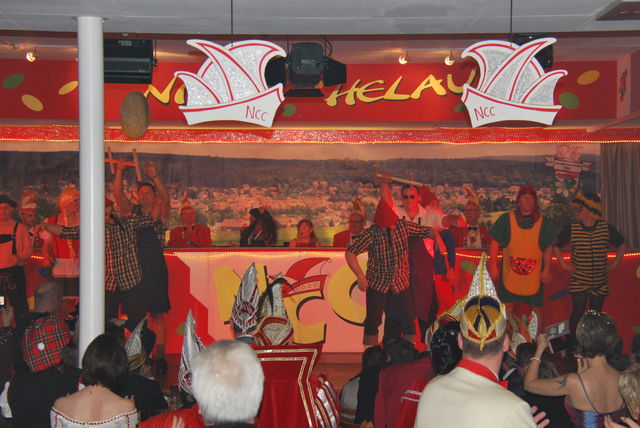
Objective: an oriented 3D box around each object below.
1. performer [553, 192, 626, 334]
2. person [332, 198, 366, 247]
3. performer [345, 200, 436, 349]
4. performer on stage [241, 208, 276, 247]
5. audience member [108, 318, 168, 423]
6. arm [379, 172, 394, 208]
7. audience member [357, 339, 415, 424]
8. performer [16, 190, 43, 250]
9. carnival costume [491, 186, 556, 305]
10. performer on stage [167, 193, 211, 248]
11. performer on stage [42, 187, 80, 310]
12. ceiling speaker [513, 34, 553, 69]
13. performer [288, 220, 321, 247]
[{"bbox_3d":[2.818,0.655,14.474,0.770,1.760,0.420,0,-2,5],"label":"performer"},{"bbox_3d":[0.399,0.486,15.600,0.520,1.320,0.600,0,-2,-3],"label":"person"},{"bbox_3d":[0.734,0.684,14.375,0.900,1.690,0.450,0,-2,0],"label":"performer"},{"bbox_3d":[-0.716,0.562,16.181,0.600,1.300,0.520,2,-2,-45],"label":"performer on stage"},{"bbox_3d":[-1.083,1.350,8.278,0.550,1.450,0.650,-1,-2,21],"label":"audience member"},{"bbox_3d":[0.705,-0.235,14.500,0.170,0.400,0.180,0,-2,-2],"label":"arm"},{"bbox_3d":[0.390,1.376,8.081,0.550,1.300,0.650,0,-2,6],"label":"audience member"},{"bbox_3d":[-3.233,0.480,15.500,0.520,1.485,0.500,0,-2,-12],"label":"performer"},{"bbox_3d":[2.108,0.627,14.473,0.700,1.830,0.420,0,-2,6],"label":"carnival costume"},{"bbox_3d":[-1.472,0.483,15.600,0.520,1.426,0.550,0,-2,-3],"label":"performer on stage"},{"bbox_3d":[-2.671,0.604,14.800,0.580,1.794,0.400,0,-2,-6],"label":"performer on stage"},{"bbox_3d":[2.082,-1.592,13.600,0.390,0.340,0.320,0,-2,-2],"label":"ceiling speaker"},{"bbox_3d":[-0.179,0.658,16.182,0.500,1.200,0.600,-1,-2,14],"label":"performer"}]

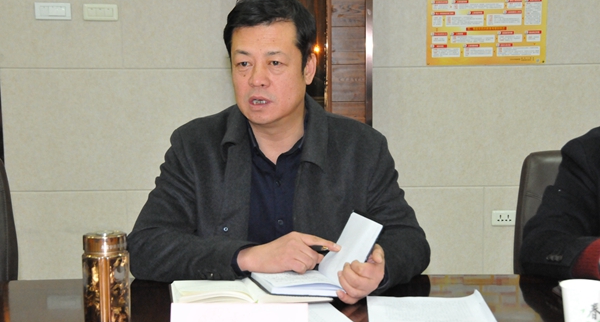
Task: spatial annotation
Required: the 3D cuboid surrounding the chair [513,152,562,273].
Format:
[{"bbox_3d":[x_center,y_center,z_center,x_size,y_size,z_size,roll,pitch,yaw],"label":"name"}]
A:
[{"bbox_3d":[0.814,0.454,2.063,0.600,0.940,0.650,0,8,3],"label":"chair"}]

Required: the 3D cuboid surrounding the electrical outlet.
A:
[{"bbox_3d":[0.985,0.276,4.330,0.118,0.072,0.010,-1,8,-2],"label":"electrical outlet"}]

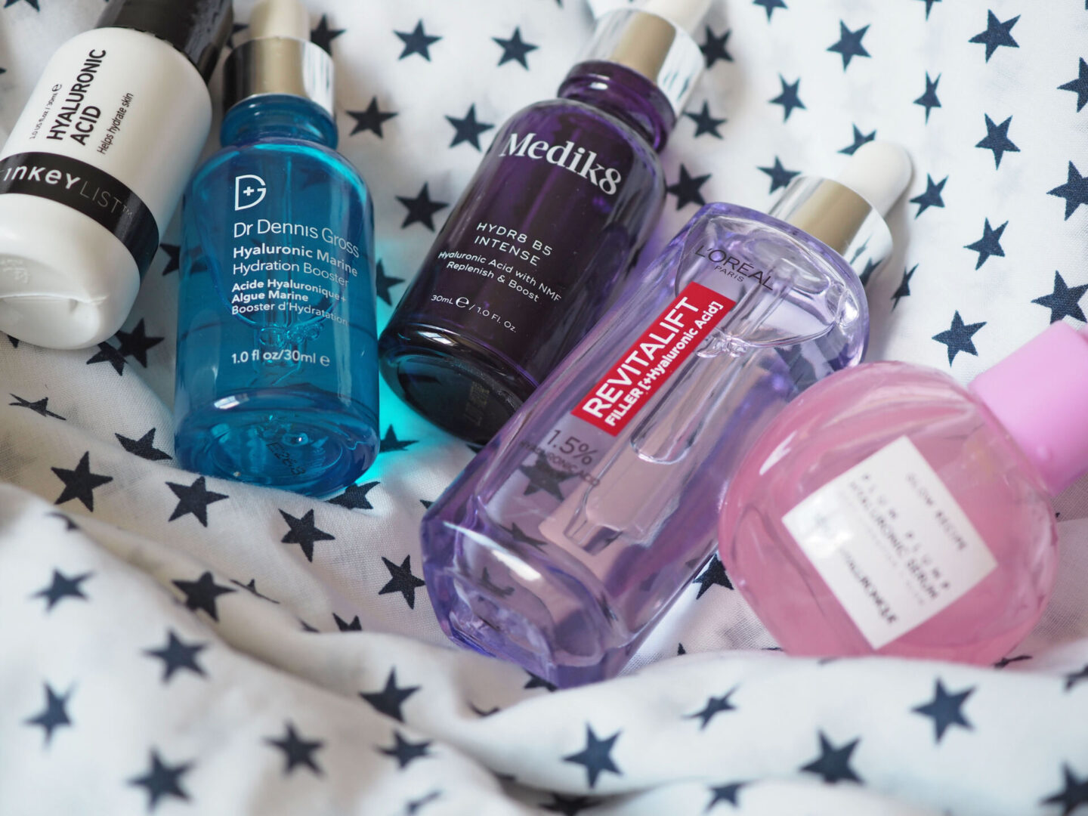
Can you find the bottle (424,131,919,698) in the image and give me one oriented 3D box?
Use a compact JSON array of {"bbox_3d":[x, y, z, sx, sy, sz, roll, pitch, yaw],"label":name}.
[{"bbox_3d":[0.027,-0.005,0.313,0.036,0.030,0.116,29,63,27],"label":"bottle"}]

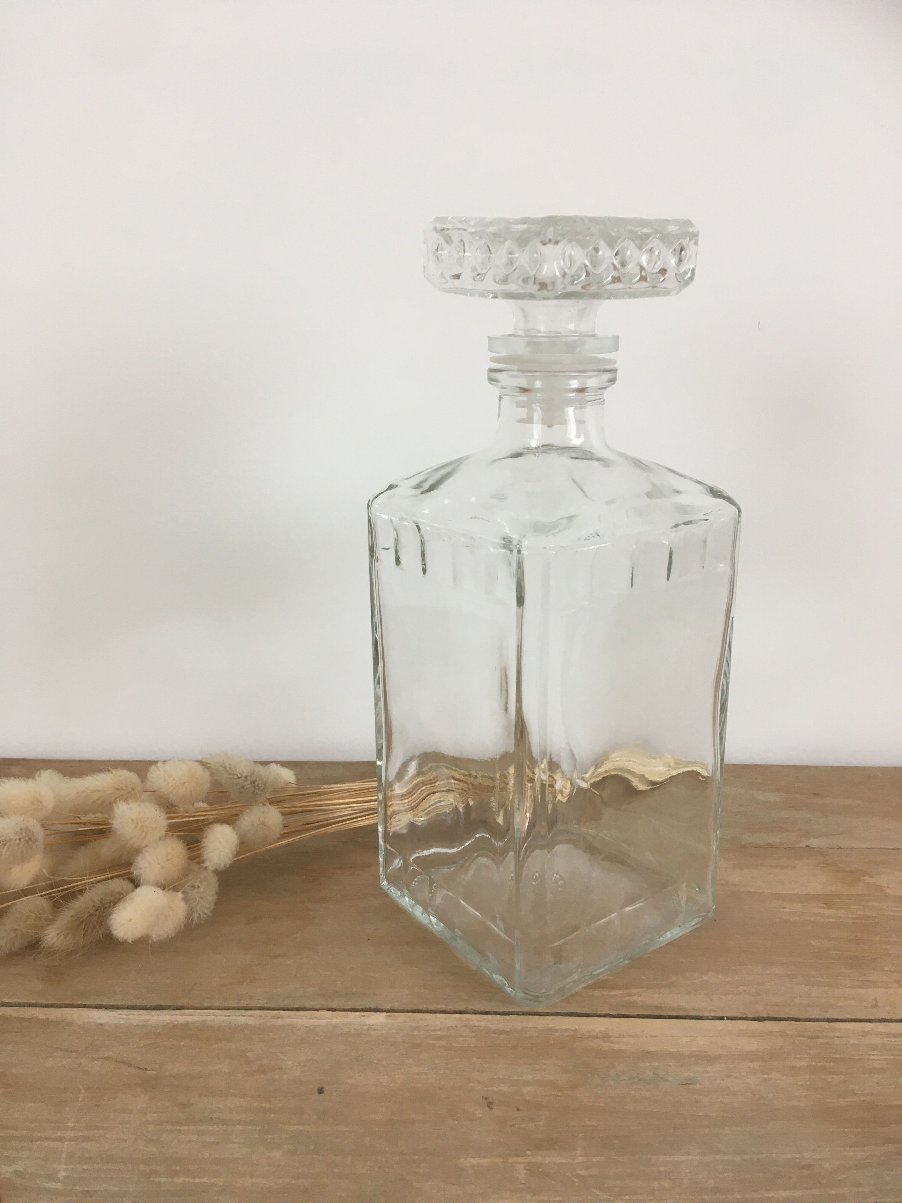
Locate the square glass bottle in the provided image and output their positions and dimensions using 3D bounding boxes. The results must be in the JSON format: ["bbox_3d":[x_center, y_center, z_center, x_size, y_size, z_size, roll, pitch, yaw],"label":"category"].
[{"bbox_3d":[0.033,-0.002,0.336,0.091,0.230,0.091,-13,21,-34],"label":"square glass bottle"}]

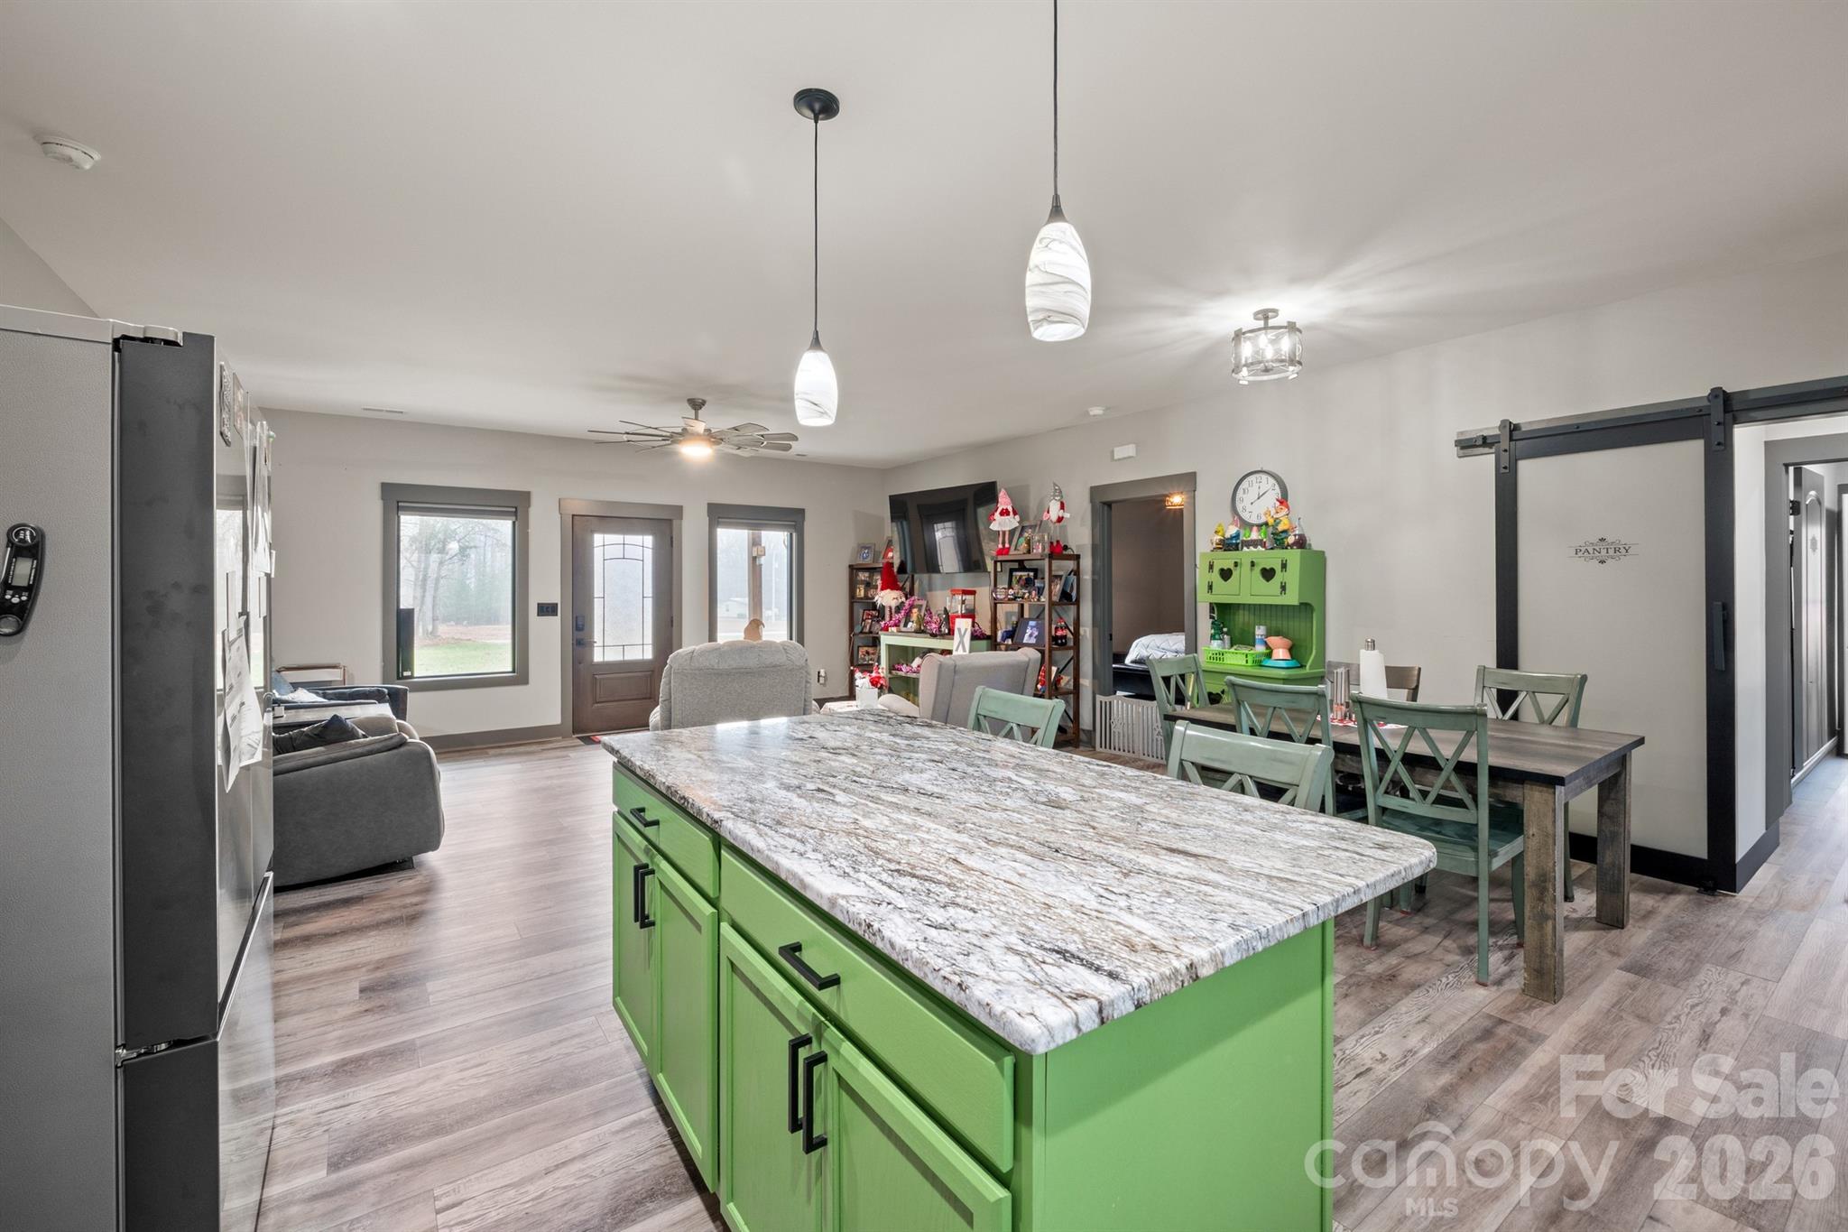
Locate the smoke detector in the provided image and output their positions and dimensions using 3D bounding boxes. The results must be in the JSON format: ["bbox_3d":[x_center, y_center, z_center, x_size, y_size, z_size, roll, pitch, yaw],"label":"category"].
[{"bbox_3d":[-2.722,-1.478,2.450,0.145,0.050,0.145,0,1,0],"label":"smoke detector"}]

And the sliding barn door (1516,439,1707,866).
[{"bbox_3d":[3.361,0.155,3.797,0.050,2.020,0.770,-1,2,-37],"label":"sliding barn door"}]

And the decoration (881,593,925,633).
[{"bbox_3d":[-0.223,-0.031,8.200,0.500,0.400,0.200,1,2,45],"label":"decoration"}]

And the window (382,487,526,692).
[{"bbox_3d":[-3.971,-0.237,6.583,1.080,1.710,0.100,-1,2,-37],"label":"window"}]

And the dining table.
[{"bbox_3d":[2.084,0.871,3.467,1.100,0.770,1.540,-1,2,-37],"label":"dining table"}]

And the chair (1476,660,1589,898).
[{"bbox_3d":[2.590,0.756,3.433,0.560,0.990,0.450,-1,2,-37],"label":"chair"}]

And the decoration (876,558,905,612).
[{"bbox_3d":[-0.370,-0.244,8.400,0.330,0.760,0.240,1,1,27],"label":"decoration"}]

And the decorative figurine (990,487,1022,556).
[{"bbox_3d":[0.714,-0.821,6.813,0.290,0.600,0.170,1,2,24],"label":"decorative figurine"}]

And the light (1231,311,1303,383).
[{"bbox_3d":[1.717,-1.346,3.867,0.335,0.340,0.335,-1,2,-37],"label":"light"}]

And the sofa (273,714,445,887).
[{"bbox_3d":[-3.019,0.731,3.896,0.980,0.960,1.000,-1,2,-34],"label":"sofa"}]

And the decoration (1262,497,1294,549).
[{"bbox_3d":[2.256,-0.593,4.900,0.160,0.310,0.180,-1,2,-44],"label":"decoration"}]

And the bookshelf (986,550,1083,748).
[{"bbox_3d":[0.959,0.309,6.677,0.360,1.655,0.700,-1,2,-37],"label":"bookshelf"}]

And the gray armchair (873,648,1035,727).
[{"bbox_3d":[0.100,0.686,4.600,0.740,1.000,0.860,-1,2,-37],"label":"gray armchair"}]

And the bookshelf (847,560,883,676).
[{"bbox_3d":[-0.507,0.236,8.647,0.360,1.650,0.720,-1,2,-37],"label":"bookshelf"}]

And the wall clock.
[{"bbox_3d":[2.283,-0.803,5.239,0.050,0.385,0.385,-1,2,-37],"label":"wall clock"}]

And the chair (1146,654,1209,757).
[{"bbox_3d":[1.545,0.718,4.124,0.470,0.970,0.540,-1,2,-34],"label":"chair"}]

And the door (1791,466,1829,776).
[{"bbox_3d":[6.210,0.087,5.400,0.820,2.080,0.060,-1,2,-33],"label":"door"}]

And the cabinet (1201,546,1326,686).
[{"bbox_3d":[2.155,0.375,5.057,0.470,1.590,0.730,-1,2,-34],"label":"cabinet"}]

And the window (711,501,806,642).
[{"bbox_3d":[-1.760,-0.289,8.163,1.080,1.745,0.120,-1,2,-34],"label":"window"}]

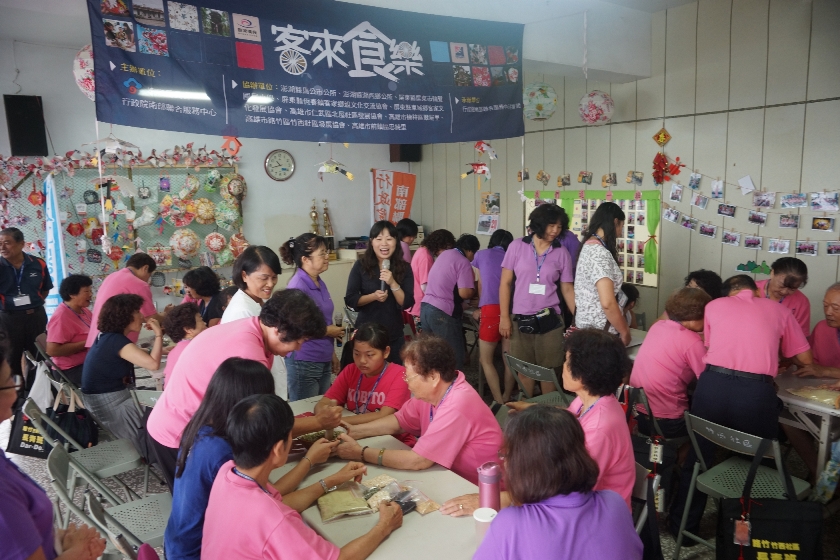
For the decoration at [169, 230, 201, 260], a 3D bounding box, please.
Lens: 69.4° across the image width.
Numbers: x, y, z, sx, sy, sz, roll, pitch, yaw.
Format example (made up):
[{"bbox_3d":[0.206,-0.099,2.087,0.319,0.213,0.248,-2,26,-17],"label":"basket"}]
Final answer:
[{"bbox_3d":[-2.270,-0.344,5.871,0.310,0.310,0.200,-8,10,-37],"label":"decoration"}]

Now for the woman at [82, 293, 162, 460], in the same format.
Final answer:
[{"bbox_3d":[-1.784,0.691,3.694,0.780,1.200,0.500,-7,10,-36],"label":"woman"}]

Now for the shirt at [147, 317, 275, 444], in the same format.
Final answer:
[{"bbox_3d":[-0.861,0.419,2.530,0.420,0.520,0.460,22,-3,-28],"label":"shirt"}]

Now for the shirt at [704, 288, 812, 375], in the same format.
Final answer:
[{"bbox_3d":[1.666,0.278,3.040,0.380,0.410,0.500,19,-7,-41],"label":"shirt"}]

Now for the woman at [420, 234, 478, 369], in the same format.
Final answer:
[{"bbox_3d":[0.228,0.350,4.854,0.700,1.440,0.500,-9,11,-41],"label":"woman"}]

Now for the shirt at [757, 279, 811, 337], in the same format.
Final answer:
[{"bbox_3d":[2.206,0.220,3.699,0.480,0.620,0.320,7,12,44],"label":"shirt"}]

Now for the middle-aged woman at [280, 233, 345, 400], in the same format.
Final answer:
[{"bbox_3d":[-0.570,0.487,3.445,0.370,1.500,0.430,2,9,25],"label":"middle-aged woman"}]

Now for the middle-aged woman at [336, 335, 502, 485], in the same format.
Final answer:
[{"bbox_3d":[0.030,0.837,2.479,0.740,1.170,0.520,-3,9,-11],"label":"middle-aged woman"}]

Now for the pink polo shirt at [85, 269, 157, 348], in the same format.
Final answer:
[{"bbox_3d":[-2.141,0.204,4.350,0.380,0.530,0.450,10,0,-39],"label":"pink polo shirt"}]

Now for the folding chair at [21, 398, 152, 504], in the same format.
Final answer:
[{"bbox_3d":[-1.707,0.976,3.190,0.500,0.780,0.450,-7,10,-36],"label":"folding chair"}]

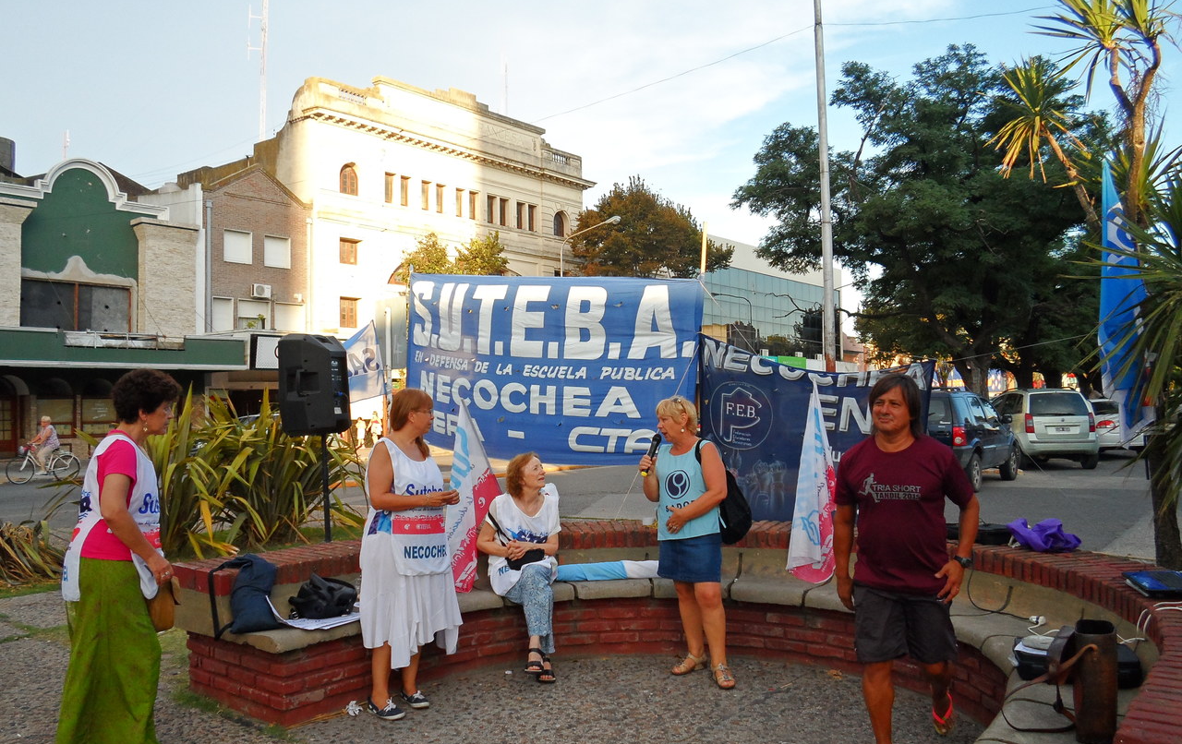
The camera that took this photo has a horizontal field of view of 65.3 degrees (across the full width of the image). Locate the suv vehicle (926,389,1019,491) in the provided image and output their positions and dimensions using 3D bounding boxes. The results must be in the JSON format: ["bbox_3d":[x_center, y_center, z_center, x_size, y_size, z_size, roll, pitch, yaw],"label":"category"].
[{"bbox_3d":[6.330,1.181,16.430,1.760,1.660,4.200,-2,-2,37],"label":"suv vehicle"}]

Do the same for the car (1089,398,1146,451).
[{"bbox_3d":[14.300,1.506,26.100,1.680,1.440,4.200,-1,-2,2],"label":"car"}]

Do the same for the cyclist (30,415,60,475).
[{"bbox_3d":[-12.738,1.712,21.500,0.460,1.430,0.640,-2,-2,41],"label":"cyclist"}]

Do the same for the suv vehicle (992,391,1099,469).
[{"bbox_3d":[10.000,1.281,21.100,1.720,1.670,3.950,-1,-2,4],"label":"suv vehicle"}]

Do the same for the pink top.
[{"bbox_3d":[-1.948,0.509,3.780,0.300,0.530,0.450,0,-2,-6],"label":"pink top"}]

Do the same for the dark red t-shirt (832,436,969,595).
[{"bbox_3d":[1.336,0.608,3.930,0.570,0.670,0.320,-1,-2,25],"label":"dark red t-shirt"}]

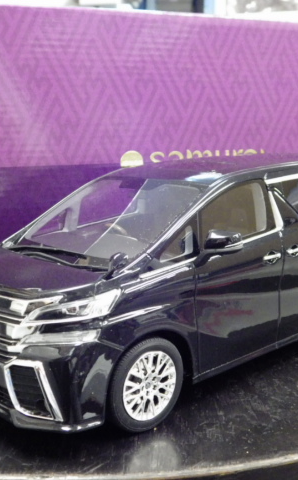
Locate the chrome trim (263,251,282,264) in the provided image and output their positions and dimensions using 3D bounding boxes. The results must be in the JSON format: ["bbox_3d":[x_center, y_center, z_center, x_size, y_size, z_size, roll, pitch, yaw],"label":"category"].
[{"bbox_3d":[0.057,0.008,0.287,0.013,0.005,0.003,-14,15,-40],"label":"chrome trim"}]

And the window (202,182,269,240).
[{"bbox_3d":[0.037,-0.013,0.270,0.049,0.024,0.003,-9,0,-40],"label":"window"}]

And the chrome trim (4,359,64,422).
[{"bbox_3d":[-0.042,0.054,0.229,0.025,0.022,0.006,6,9,26],"label":"chrome trim"}]

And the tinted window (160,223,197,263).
[{"bbox_3d":[0.009,0.000,0.244,0.021,0.013,0.003,-8,0,-36],"label":"tinted window"}]

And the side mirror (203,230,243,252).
[{"bbox_3d":[0.030,0.000,0.254,0.011,0.009,0.012,-10,15,-41],"label":"side mirror"}]

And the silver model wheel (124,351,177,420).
[{"bbox_3d":[-0.002,0.055,0.244,0.028,0.028,0.010,-10,13,-42],"label":"silver model wheel"}]

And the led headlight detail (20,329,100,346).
[{"bbox_3d":[-0.032,0.035,0.229,0.029,0.006,0.006,1,12,5],"label":"led headlight detail"}]

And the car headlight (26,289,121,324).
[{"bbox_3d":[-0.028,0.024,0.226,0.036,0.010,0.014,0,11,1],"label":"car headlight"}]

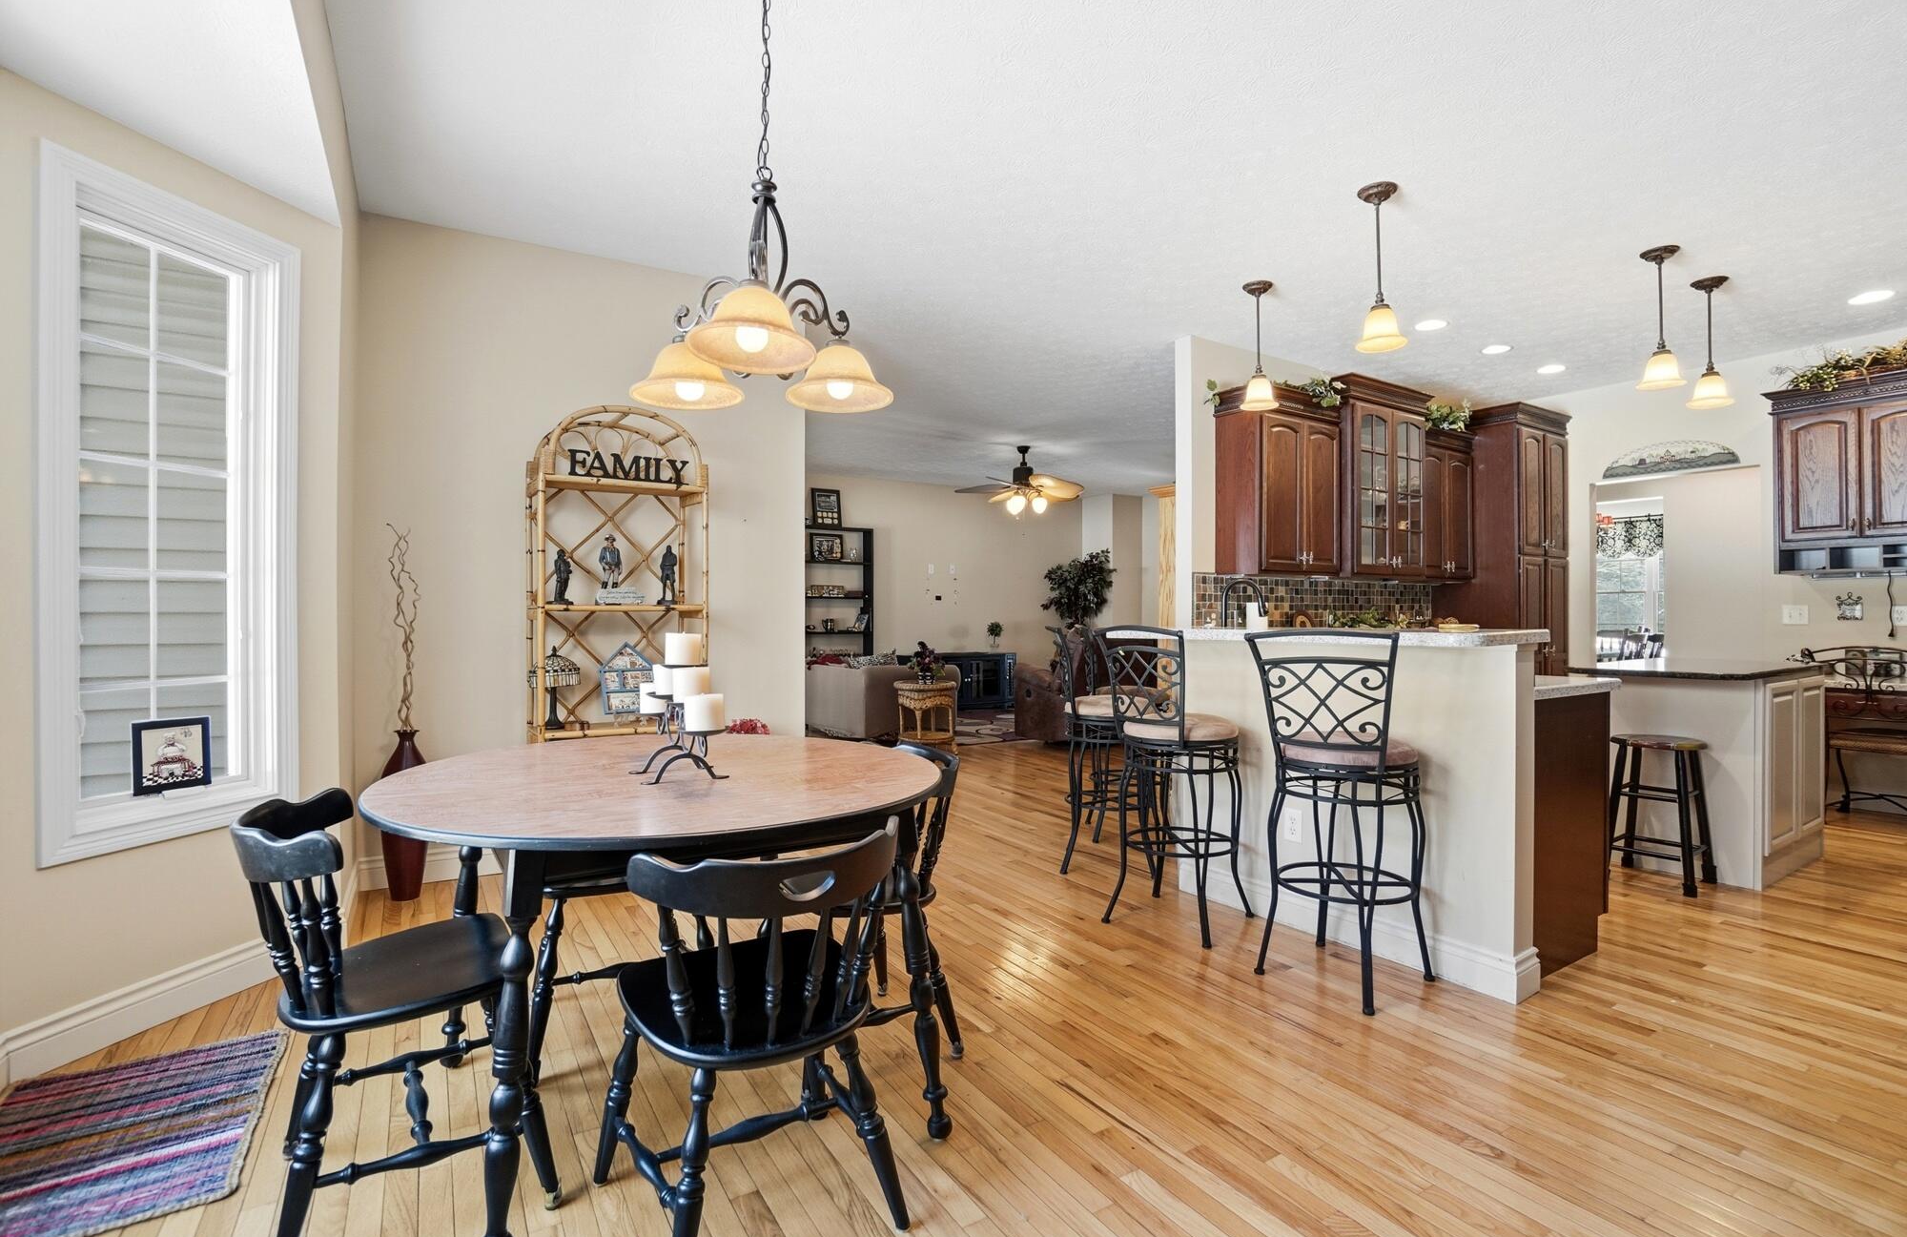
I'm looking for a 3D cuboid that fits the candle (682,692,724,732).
[{"bbox_3d":[-0.527,0.196,1.680,0.081,0.077,0.081,0,0,-34],"label":"candle"}]

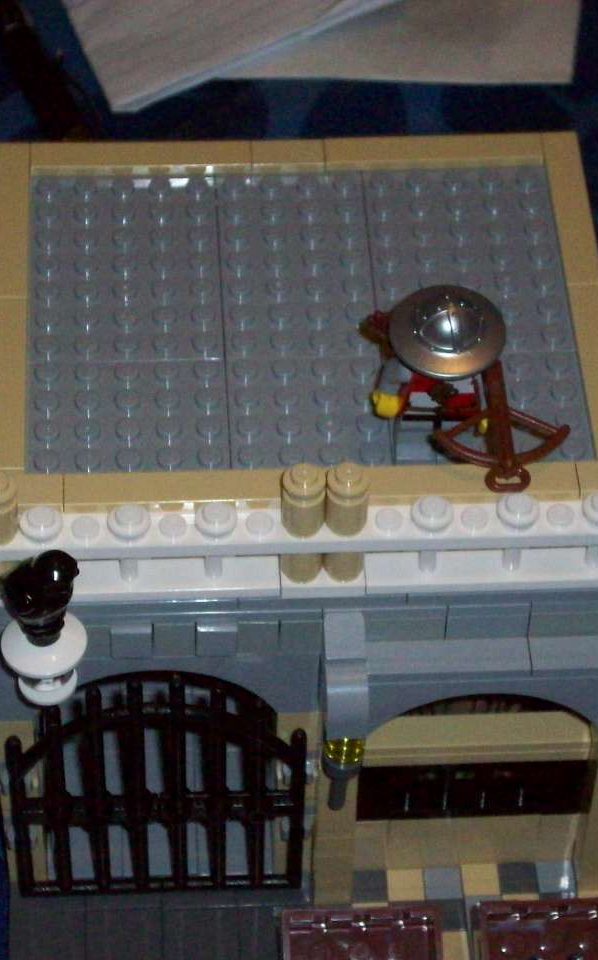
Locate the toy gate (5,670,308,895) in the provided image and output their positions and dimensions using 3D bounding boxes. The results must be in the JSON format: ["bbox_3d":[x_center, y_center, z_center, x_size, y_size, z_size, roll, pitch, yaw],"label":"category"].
[{"bbox_3d":[-0.029,0.062,0.575,0.059,0.075,0.004,-1,49,-3],"label":"toy gate"}]

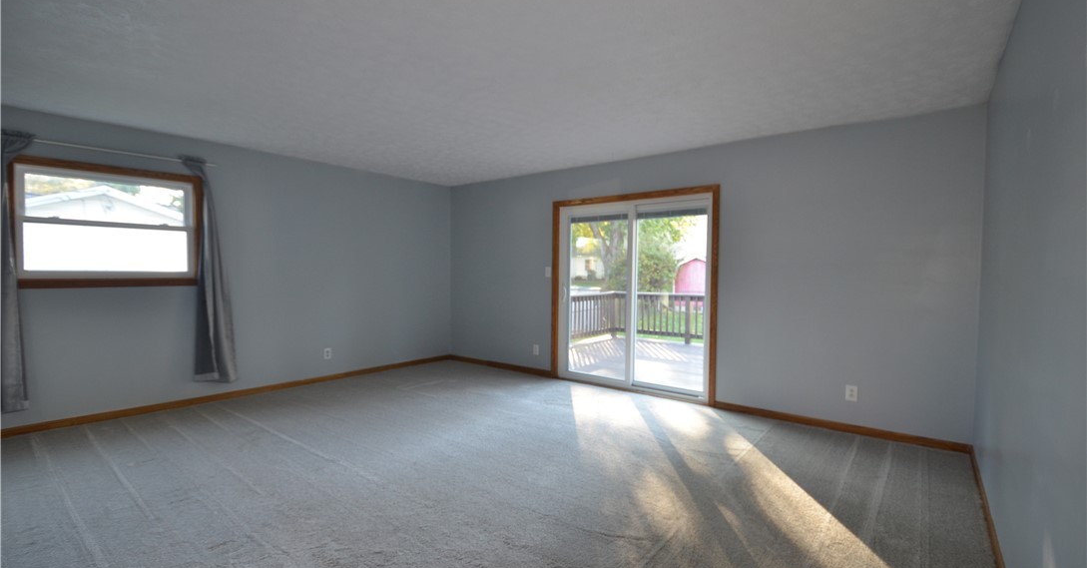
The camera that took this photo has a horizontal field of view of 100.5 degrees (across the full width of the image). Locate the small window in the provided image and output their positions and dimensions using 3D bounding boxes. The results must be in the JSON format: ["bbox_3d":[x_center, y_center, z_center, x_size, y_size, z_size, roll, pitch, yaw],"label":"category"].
[{"bbox_3d":[-3.715,-0.490,3.945,0.100,1.040,1.250,2,2,40],"label":"small window"}]

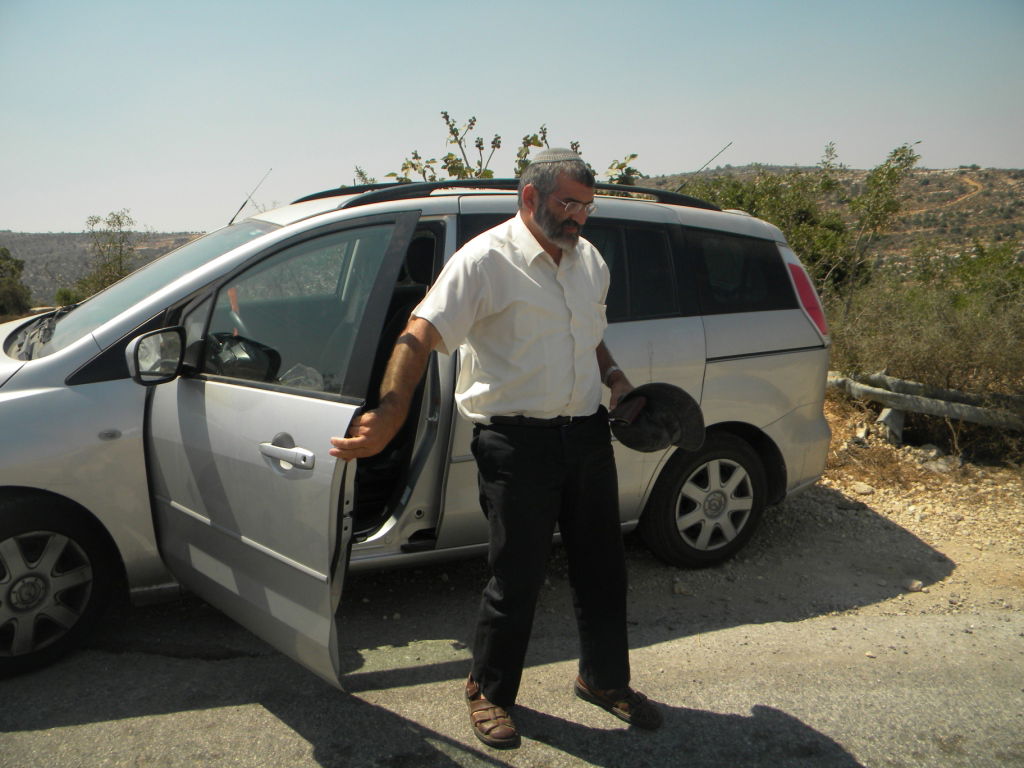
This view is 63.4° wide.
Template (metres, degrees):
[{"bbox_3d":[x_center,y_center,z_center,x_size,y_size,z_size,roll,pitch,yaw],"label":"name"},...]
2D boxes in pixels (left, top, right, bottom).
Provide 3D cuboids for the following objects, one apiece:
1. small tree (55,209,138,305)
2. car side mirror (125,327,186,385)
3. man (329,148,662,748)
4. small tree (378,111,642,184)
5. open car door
[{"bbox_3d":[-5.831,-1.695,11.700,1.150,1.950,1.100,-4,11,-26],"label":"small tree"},{"bbox_3d":[-1.093,-0.086,2.540,0.115,0.180,0.200,7,11,28],"label":"car side mirror"},{"bbox_3d":[-0.078,0.214,2.391,0.900,1.740,0.520,-5,12,-31],"label":"man"},{"bbox_3d":[-0.022,-0.900,6.442,2.050,2.450,1.800,1,10,0],"label":"small tree"},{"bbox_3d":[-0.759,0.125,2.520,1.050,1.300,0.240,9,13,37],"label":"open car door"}]

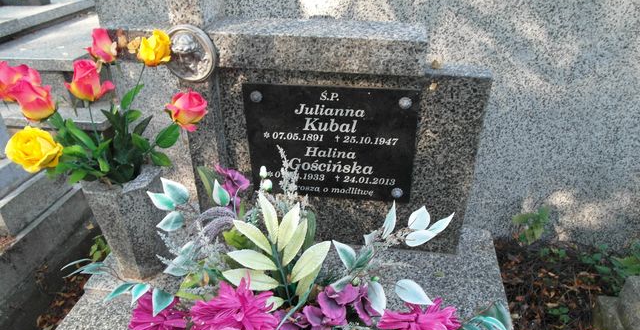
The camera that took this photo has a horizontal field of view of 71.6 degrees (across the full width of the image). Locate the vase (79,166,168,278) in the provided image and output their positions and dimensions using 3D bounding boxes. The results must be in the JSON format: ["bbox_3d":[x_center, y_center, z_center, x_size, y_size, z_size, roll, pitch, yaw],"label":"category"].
[{"bbox_3d":[-0.453,0.146,1.097,0.165,0.275,0.155,12,33,20],"label":"vase"}]

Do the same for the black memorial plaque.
[{"bbox_3d":[0.025,-0.047,1.067,0.400,0.298,0.015,3,31,7],"label":"black memorial plaque"}]

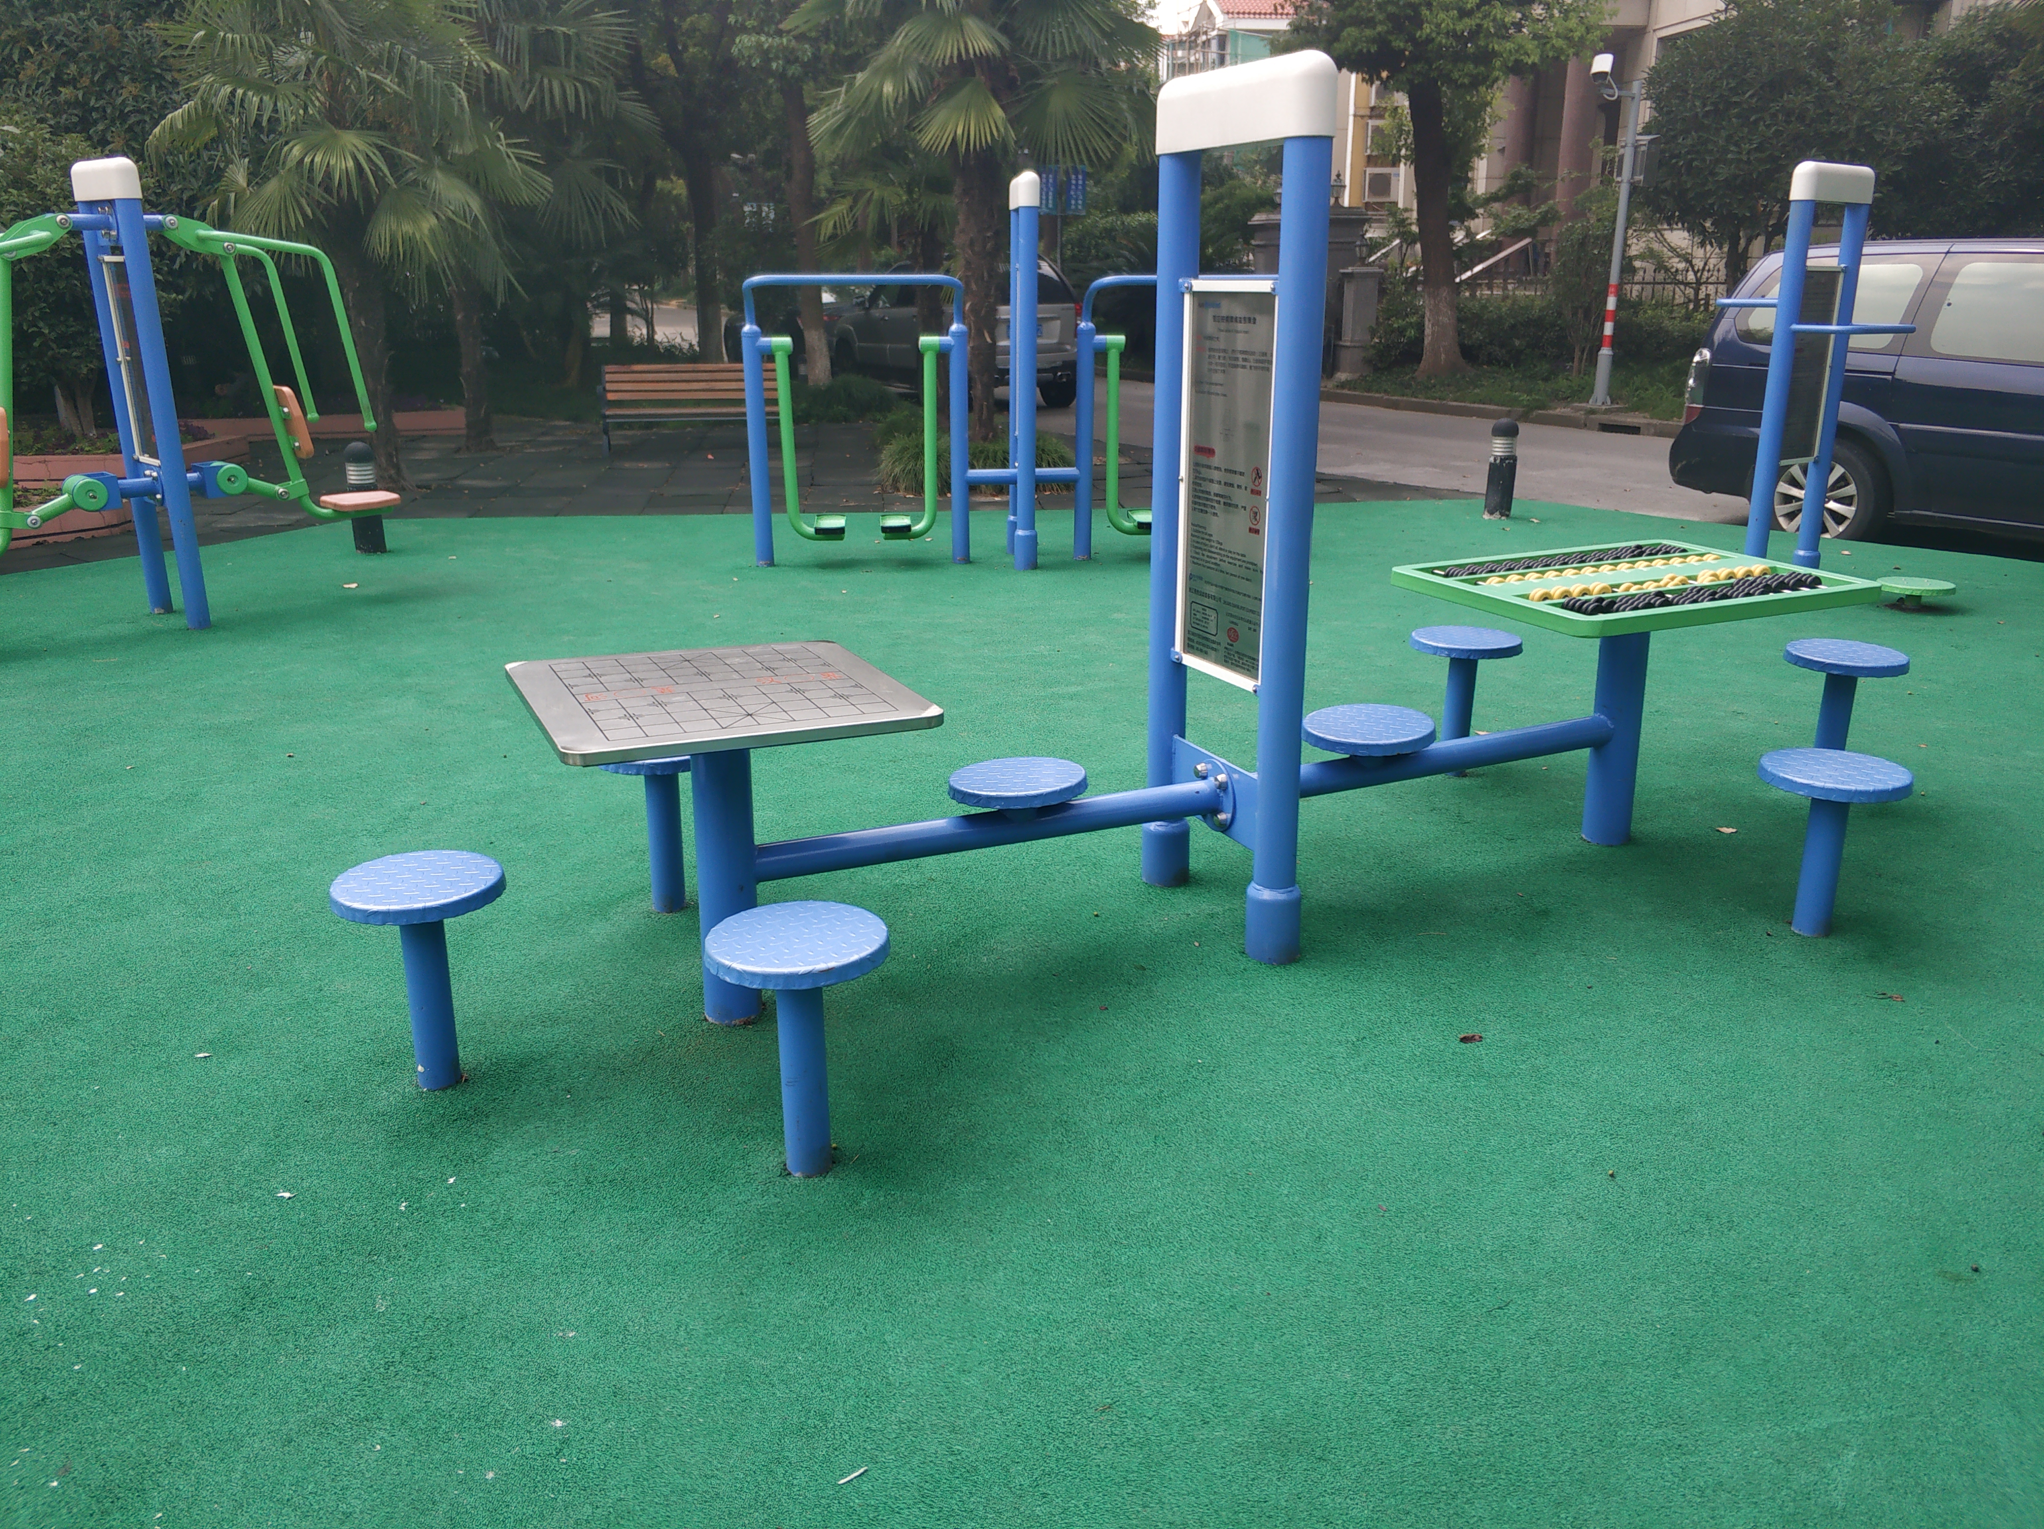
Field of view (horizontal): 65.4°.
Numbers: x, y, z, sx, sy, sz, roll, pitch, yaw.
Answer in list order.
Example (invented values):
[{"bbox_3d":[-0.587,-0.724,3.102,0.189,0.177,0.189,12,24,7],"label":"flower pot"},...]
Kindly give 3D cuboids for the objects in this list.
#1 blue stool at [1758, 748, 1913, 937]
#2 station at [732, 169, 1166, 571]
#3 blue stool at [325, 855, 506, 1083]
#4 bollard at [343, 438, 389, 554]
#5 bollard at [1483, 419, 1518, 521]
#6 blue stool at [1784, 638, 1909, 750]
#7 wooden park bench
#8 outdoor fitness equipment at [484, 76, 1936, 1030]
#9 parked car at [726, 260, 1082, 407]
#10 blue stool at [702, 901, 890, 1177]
[{"bbox_3d":[1.801,0.201,3.582,0.307,0.405,0.307,0,17,0],"label":"blue stool"},{"bbox_3d":[-0.009,-2.048,8.399,2.860,1.920,0.600,-2,17,-7],"label":"station"},{"bbox_3d":[-1.100,0.409,2.970,0.307,0.421,0.307,0,17,0],"label":"blue stool"},{"bbox_3d":[-3.689,-1.503,8.927,0.172,0.600,0.172,0,17,0],"label":"bollard"},{"bbox_3d":[3.015,-1.863,10.006,0.172,0.600,0.172,0,17,0],"label":"bollard"},{"bbox_3d":[2.315,-0.110,4.528,0.307,0.413,0.307,0,17,0],"label":"blue stool"},{"bbox_3d":[-2.941,-3.162,14.035,1.520,0.770,0.600,-4,18,-13],"label":"wooden park bench"},{"bbox_3d":[0.557,-0.541,3.571,3.297,1.865,0.710,-8,19,-25],"label":"outdoor fitness equipment"},{"bbox_3d":[-1.150,-5.530,20.059,1.870,1.750,4.650,-9,19,-26],"label":"parked car"},{"bbox_3d":[-0.369,0.492,2.707,0.307,0.430,0.307,0,17,0],"label":"blue stool"}]

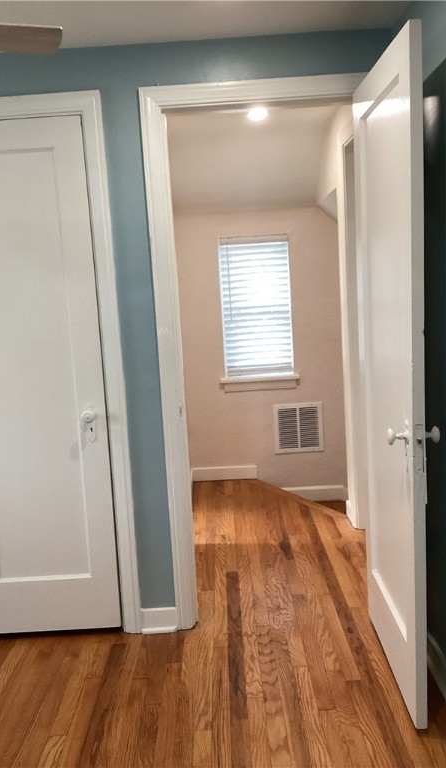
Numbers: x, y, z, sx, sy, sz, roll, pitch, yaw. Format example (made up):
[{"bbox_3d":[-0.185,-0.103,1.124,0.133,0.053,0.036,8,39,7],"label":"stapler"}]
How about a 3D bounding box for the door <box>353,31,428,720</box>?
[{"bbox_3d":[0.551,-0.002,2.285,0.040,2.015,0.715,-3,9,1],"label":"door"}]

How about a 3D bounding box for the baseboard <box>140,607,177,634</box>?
[{"bbox_3d":[-0.259,0.949,2.780,0.141,0.108,0.025,-3,9,1],"label":"baseboard"}]

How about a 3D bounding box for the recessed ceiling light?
[{"bbox_3d":[0.184,-1.390,3.549,0.120,0.030,0.120,-3,9,1],"label":"recessed ceiling light"}]

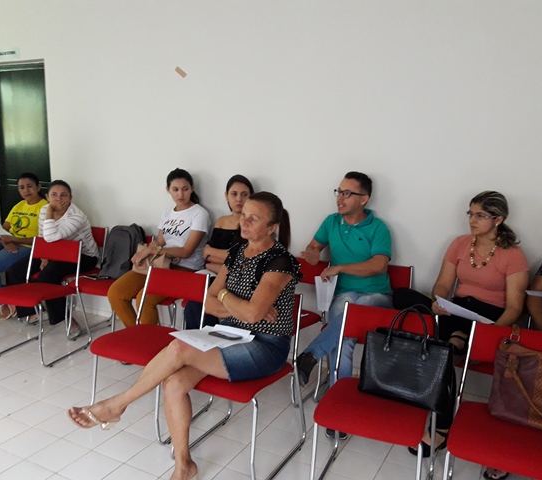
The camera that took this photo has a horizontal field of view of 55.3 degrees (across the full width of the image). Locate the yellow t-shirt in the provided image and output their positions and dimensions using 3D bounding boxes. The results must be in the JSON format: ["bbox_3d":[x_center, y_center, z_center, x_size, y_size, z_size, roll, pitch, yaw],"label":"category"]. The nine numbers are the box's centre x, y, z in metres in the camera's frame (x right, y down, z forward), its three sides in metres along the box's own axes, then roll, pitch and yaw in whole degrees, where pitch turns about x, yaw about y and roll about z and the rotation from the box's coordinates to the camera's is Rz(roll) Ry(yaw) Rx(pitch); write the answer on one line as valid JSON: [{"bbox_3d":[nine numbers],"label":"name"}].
[{"bbox_3d":[-2.014,-0.116,4.299,0.357,0.463,0.222,5,11,17],"label":"yellow t-shirt"}]

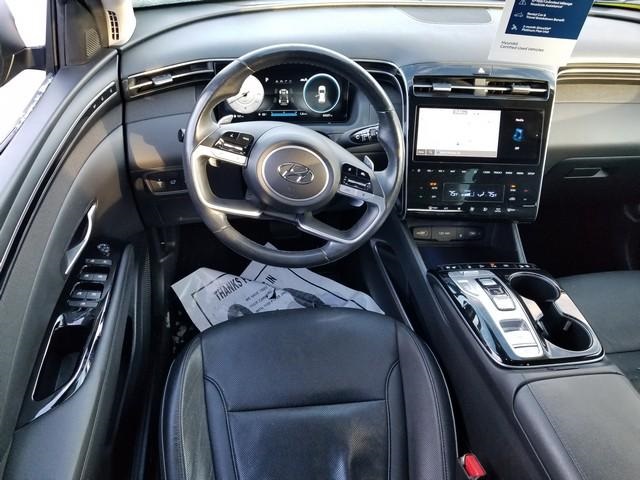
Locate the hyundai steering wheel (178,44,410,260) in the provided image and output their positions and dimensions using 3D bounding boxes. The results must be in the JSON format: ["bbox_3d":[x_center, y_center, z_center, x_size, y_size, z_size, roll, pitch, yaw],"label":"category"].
[{"bbox_3d":[-0.044,-0.140,0.825,0.370,0.370,0.090,10,5,-3],"label":"hyundai steering wheel"}]

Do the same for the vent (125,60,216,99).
[{"bbox_3d":[-0.300,-0.324,0.965,0.180,0.046,0.045,-19,22,-15],"label":"vent"}]

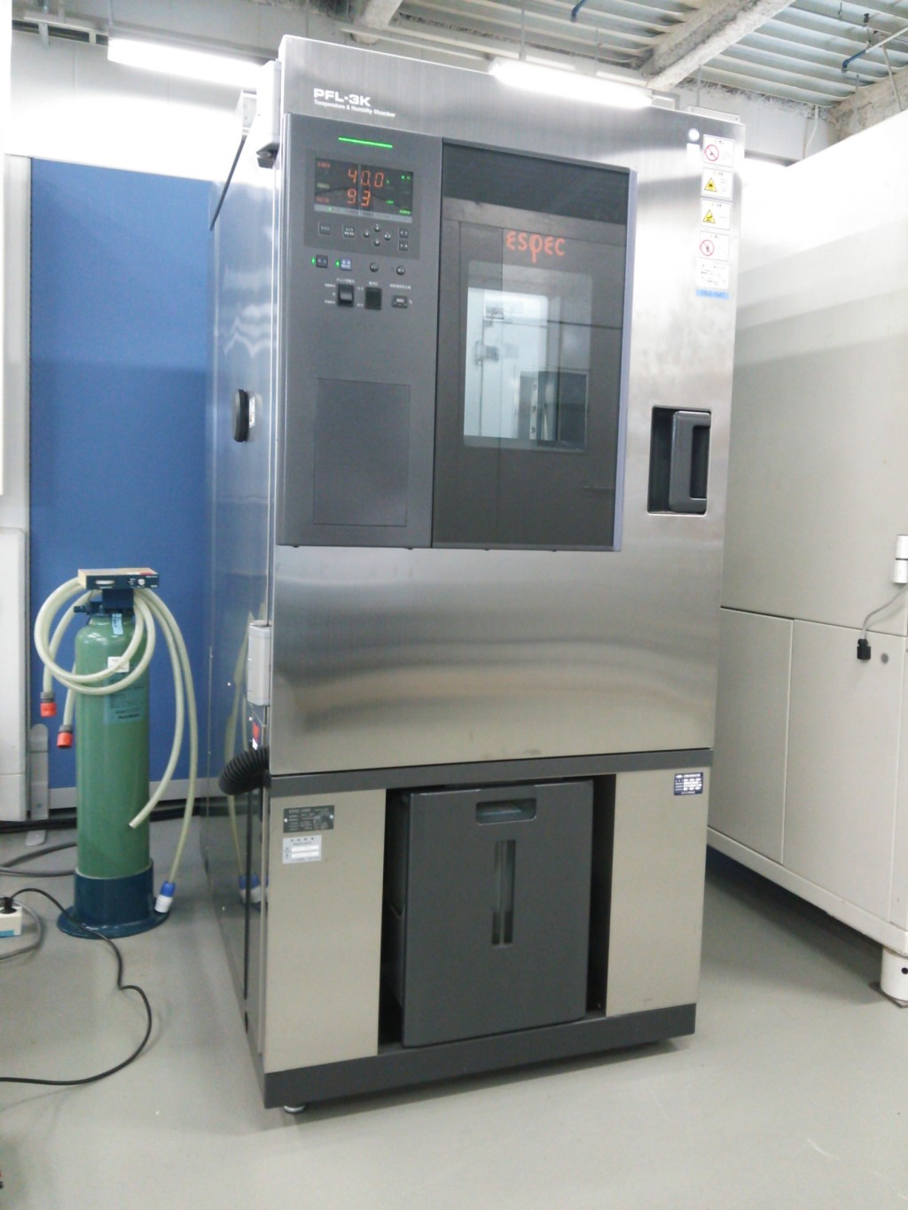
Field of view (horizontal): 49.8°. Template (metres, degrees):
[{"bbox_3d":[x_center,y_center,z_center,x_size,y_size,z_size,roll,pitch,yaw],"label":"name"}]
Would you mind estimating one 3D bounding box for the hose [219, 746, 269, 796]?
[{"bbox_3d":[-0.353,0.278,1.646,0.080,0.077,0.075,0,5,-20],"label":"hose"}]

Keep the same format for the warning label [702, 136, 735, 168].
[{"bbox_3d":[0.485,-0.830,1.794,0.064,0.049,0.002,0,5,-20],"label":"warning label"}]

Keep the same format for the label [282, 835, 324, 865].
[{"bbox_3d":[-0.254,0.412,1.647,0.065,0.044,0.002,0,5,-20],"label":"label"}]

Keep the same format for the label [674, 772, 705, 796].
[{"bbox_3d":[0.456,0.347,1.896,0.065,0.043,0.002,0,5,-20],"label":"label"}]

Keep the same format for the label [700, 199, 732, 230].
[{"bbox_3d":[0.483,-0.719,1.803,0.064,0.050,0.002,0,5,-20],"label":"label"}]

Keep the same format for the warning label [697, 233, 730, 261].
[{"bbox_3d":[0.481,-0.662,1.808,0.063,0.048,0.002,0,5,-20],"label":"warning label"}]

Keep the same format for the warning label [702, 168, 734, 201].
[{"bbox_3d":[0.485,-0.773,1.799,0.065,0.050,0.002,0,5,-20],"label":"warning label"}]

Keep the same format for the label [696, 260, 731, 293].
[{"bbox_3d":[0.480,-0.610,1.813,0.068,0.048,0.002,0,5,-20],"label":"label"}]

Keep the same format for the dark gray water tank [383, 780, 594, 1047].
[{"bbox_3d":[0.034,0.548,1.935,0.358,0.463,0.300,0,5,-20],"label":"dark gray water tank"}]

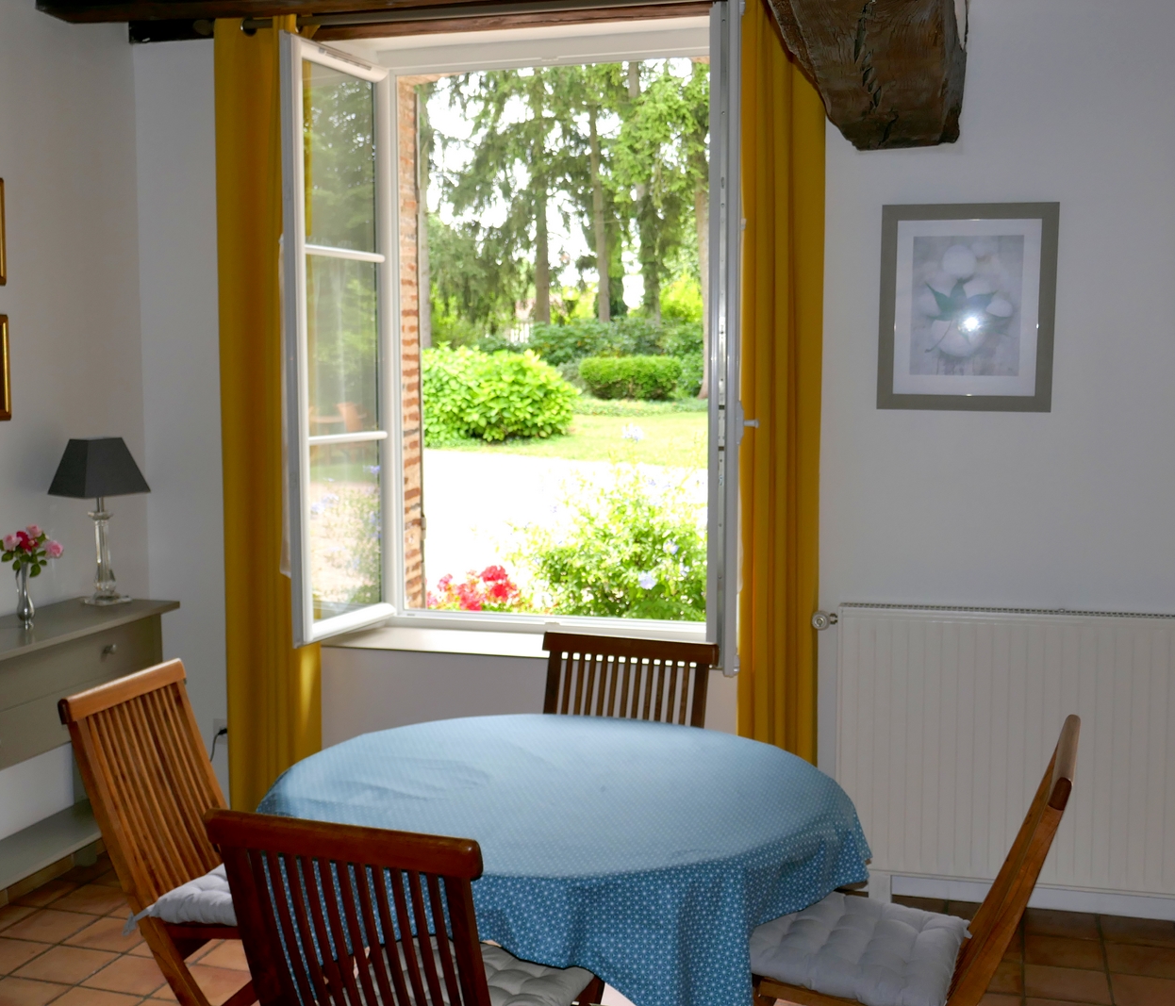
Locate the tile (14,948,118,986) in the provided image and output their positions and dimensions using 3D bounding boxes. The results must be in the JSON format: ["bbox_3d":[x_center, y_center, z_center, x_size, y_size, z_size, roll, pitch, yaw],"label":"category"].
[{"bbox_3d":[-1.368,1.221,3.639,0.198,0.012,0.193,2,6,16],"label":"tile"}]

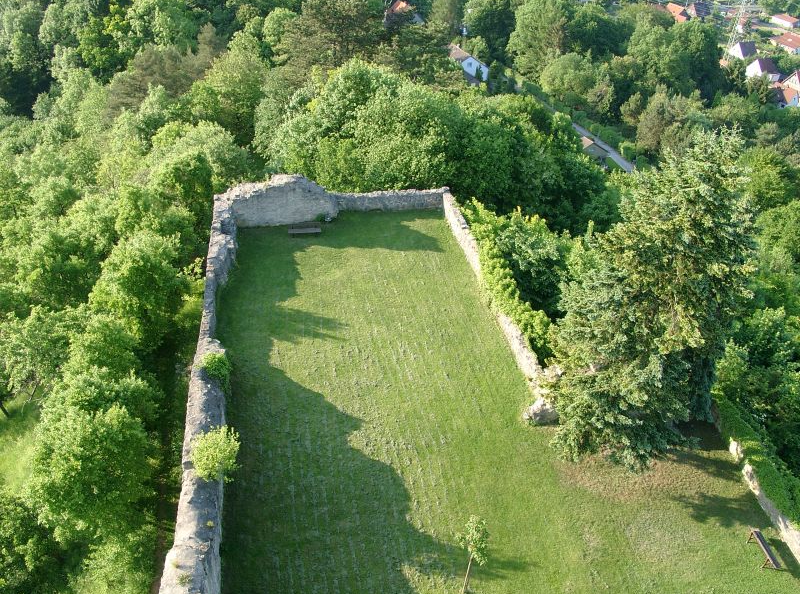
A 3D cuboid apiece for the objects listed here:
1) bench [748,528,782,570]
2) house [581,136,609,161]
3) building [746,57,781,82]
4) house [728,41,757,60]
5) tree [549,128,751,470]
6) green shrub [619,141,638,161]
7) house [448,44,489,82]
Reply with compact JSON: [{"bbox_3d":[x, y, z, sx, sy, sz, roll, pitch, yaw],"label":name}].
[{"bbox_3d":[14.113,9.958,30.263,0.520,0.750,1.650,-2,36,-9],"label":"bench"},{"bbox_3d":[35.813,-27.735,149.076,6.500,4.200,4.500,-9,37,-18],"label":"house"},{"bbox_3d":[151.062,-94.663,327.948,8.200,9.000,8.500,-8,37,-17],"label":"building"},{"bbox_3d":[150.924,-107.429,346.114,8.500,9.000,9.300,-8,37,-17],"label":"house"},{"bbox_3d":[11.191,-0.111,32.041,6.800,14.800,6.800,4,35,0],"label":"tree"},{"bbox_3d":[43.990,-27.915,151.280,3.300,3.000,3.300,16,37,16],"label":"green shrub"},{"bbox_3d":[16.574,-61.237,206.543,9.500,7.000,9.800,-11,38,-20],"label":"house"}]

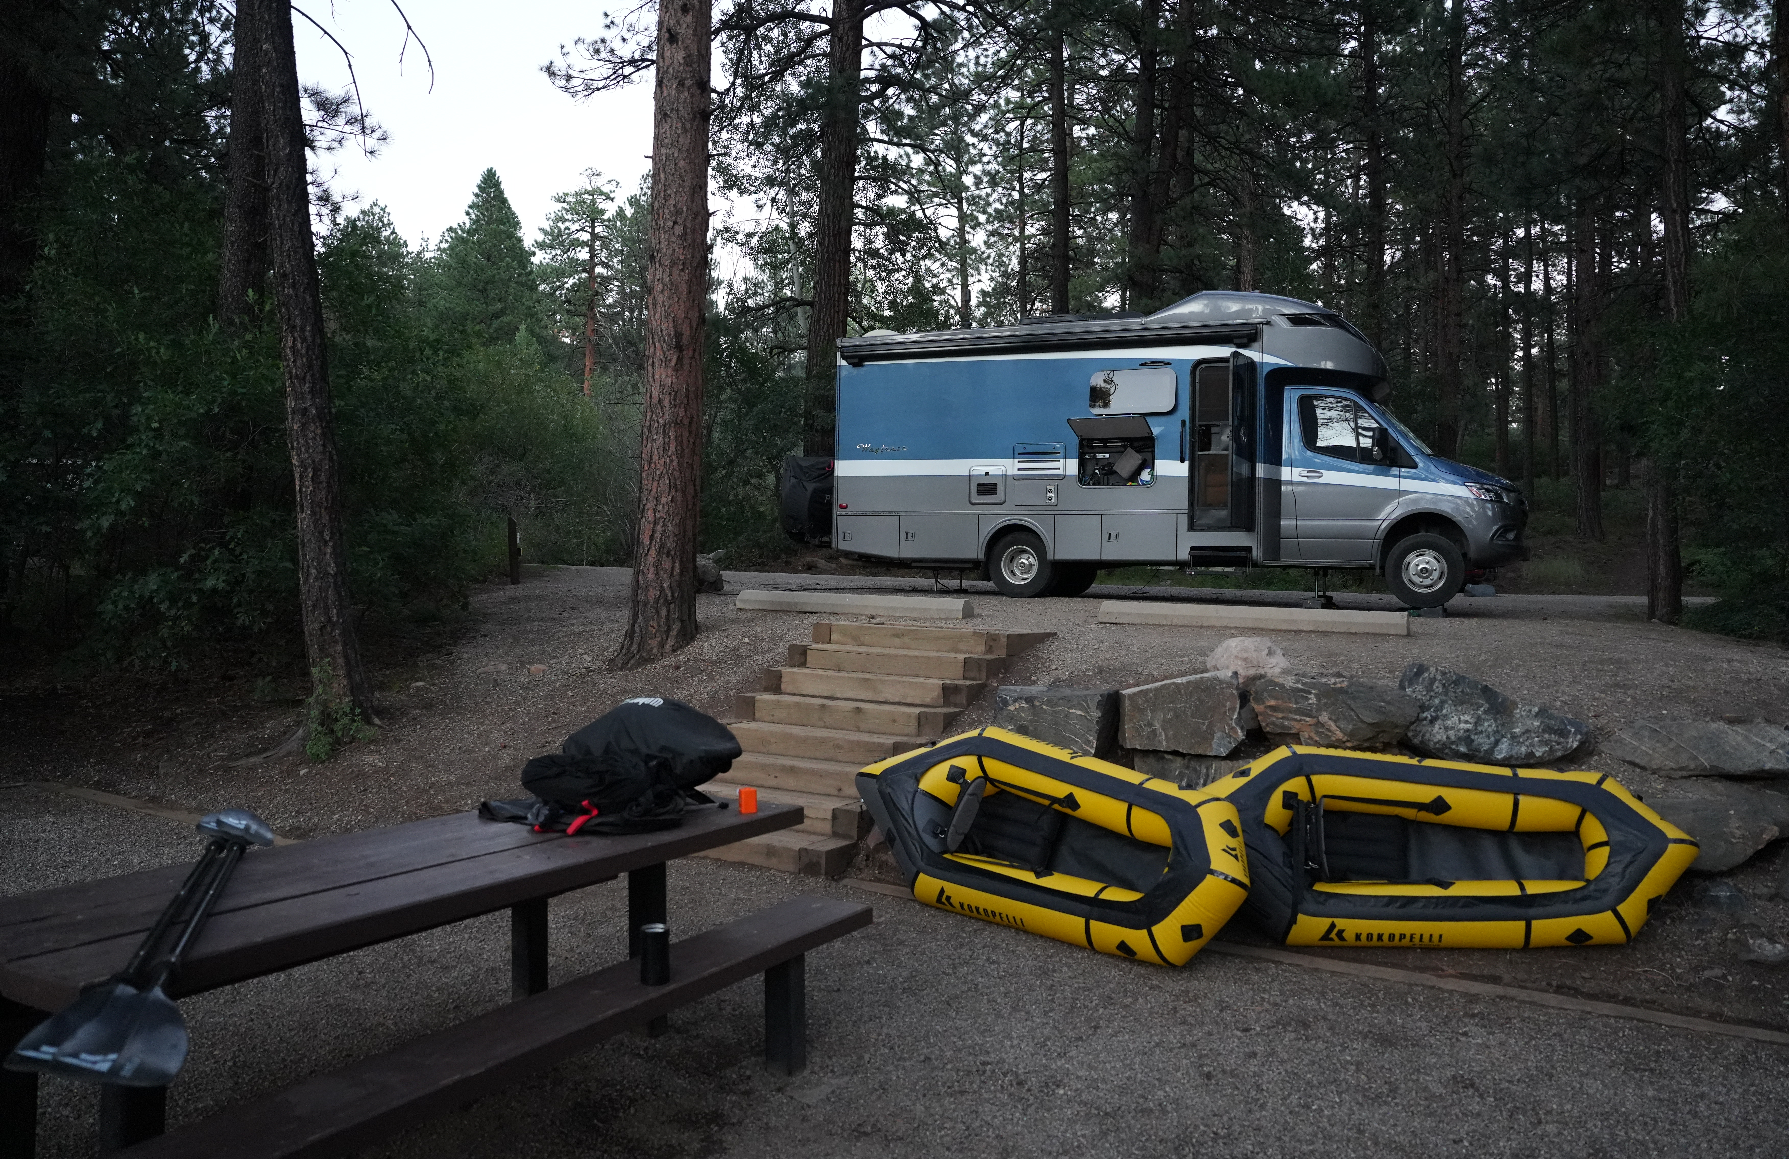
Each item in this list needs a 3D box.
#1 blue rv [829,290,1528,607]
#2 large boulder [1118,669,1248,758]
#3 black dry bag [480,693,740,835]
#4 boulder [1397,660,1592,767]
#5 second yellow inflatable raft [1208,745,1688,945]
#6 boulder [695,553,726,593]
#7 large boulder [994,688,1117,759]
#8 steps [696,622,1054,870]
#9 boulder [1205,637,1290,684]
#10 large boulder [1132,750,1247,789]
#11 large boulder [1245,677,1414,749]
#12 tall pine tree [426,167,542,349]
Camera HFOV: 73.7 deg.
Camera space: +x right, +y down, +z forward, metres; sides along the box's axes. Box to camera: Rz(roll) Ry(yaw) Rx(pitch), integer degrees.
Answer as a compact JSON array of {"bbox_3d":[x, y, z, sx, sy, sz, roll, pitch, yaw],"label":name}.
[{"bbox_3d":[3.270,-1.542,14.467,7.820,3.480,2.300,1,2,23],"label":"blue rv"},{"bbox_3d":[1.690,0.790,6.950,0.720,0.470,0.460,1,2,20],"label":"large boulder"},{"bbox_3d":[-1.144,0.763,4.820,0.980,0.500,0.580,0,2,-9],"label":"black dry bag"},{"bbox_3d":[3.322,0.743,6.600,0.960,0.540,0.550,1,2,20],"label":"boulder"},{"bbox_3d":[2.498,1.238,5.500,2.200,0.940,0.330,2,-40,5],"label":"second yellow inflatable raft"},{"bbox_3d":[-2.318,-0.086,14.600,0.550,0.480,0.480,1,2,18],"label":"boulder"},{"bbox_3d":[0.975,0.878,7.200,0.650,0.470,0.460,2,2,27],"label":"large boulder"},{"bbox_3d":[-0.268,0.985,8.340,1.660,1.200,3.200,2,2,30],"label":"steps"},{"bbox_3d":[2.190,0.503,7.400,0.510,0.300,0.420,1,2,18],"label":"boulder"},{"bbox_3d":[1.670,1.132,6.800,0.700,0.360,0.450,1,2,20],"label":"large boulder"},{"bbox_3d":[2.517,0.771,6.850,0.920,0.450,0.500,1,2,20],"label":"large boulder"},{"bbox_3d":[-16.221,-9.037,47.000,5.200,14.500,5.200,1,2,0],"label":"tall pine tree"}]

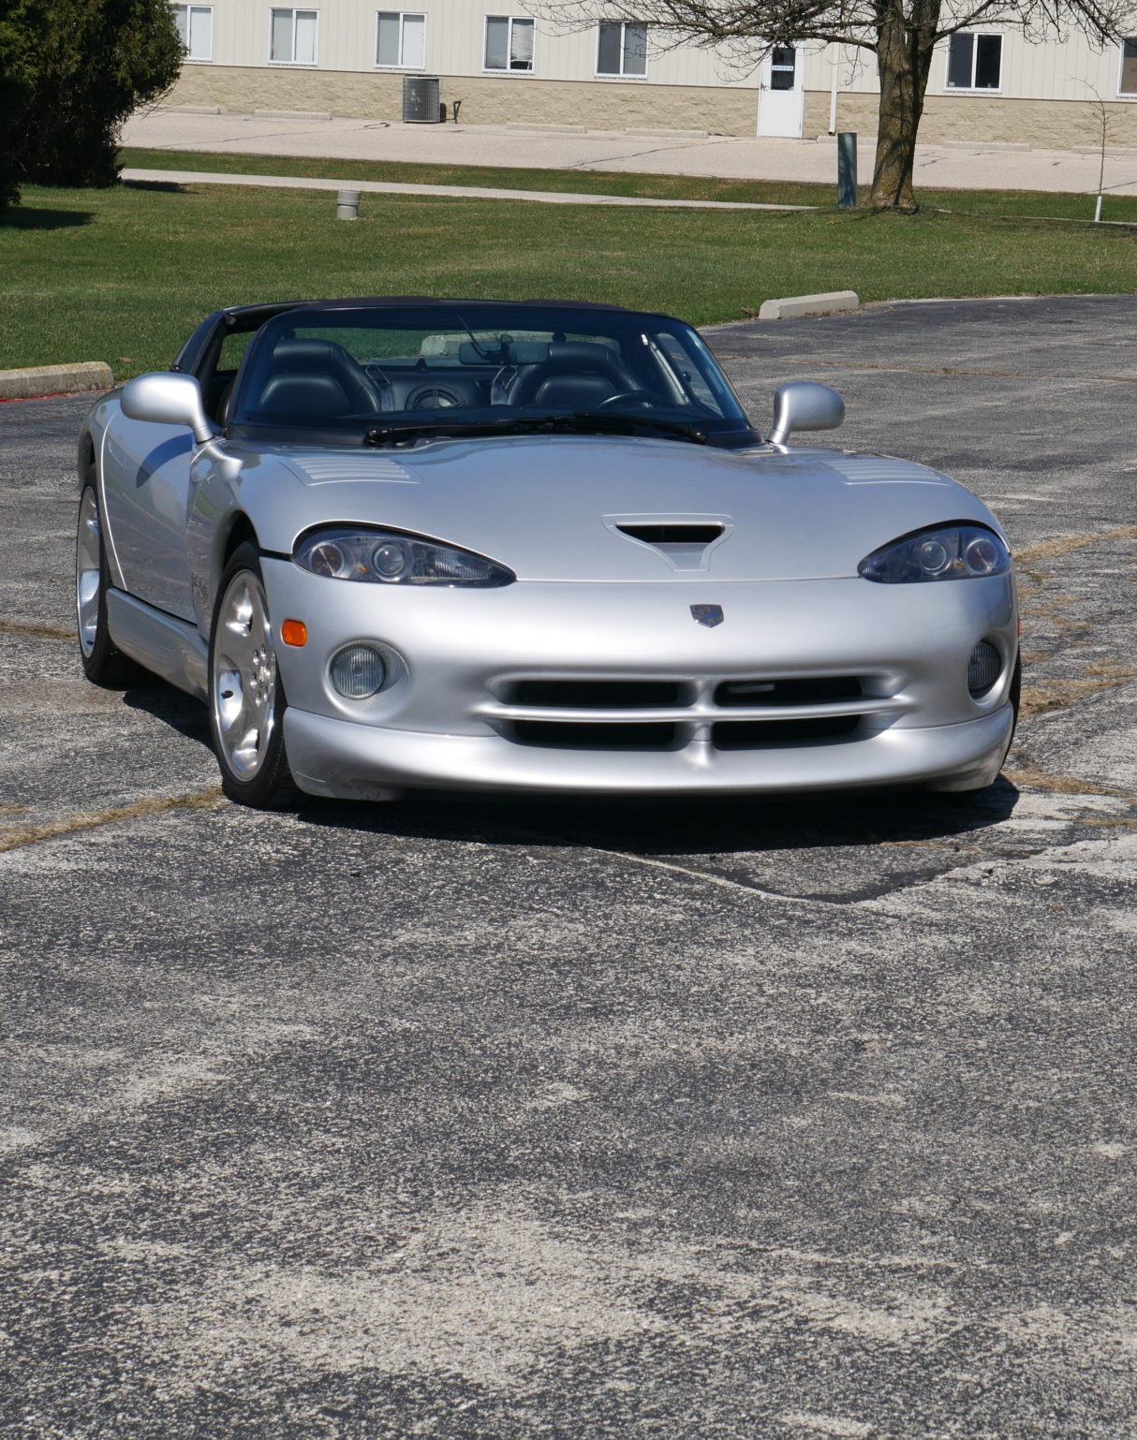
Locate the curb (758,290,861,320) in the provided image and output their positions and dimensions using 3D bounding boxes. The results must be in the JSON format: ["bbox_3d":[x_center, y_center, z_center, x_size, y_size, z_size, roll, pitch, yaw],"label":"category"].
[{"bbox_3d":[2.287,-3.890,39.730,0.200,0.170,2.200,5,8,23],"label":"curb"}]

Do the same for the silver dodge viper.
[{"bbox_3d":[-0.210,-0.531,11.329,1.930,1.130,4.480,-1,8,-14],"label":"silver dodge viper"}]

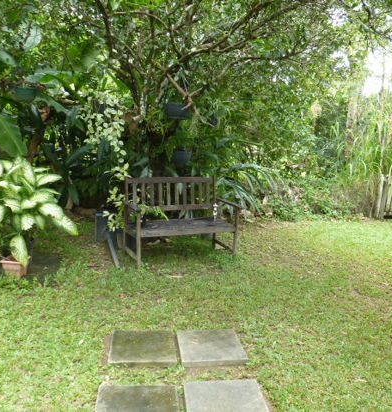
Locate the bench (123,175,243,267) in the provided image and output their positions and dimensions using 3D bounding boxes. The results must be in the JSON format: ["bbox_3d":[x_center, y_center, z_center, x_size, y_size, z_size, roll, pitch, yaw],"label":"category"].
[{"bbox_3d":[-0.192,0.145,4.740,1.270,0.940,0.653,-2,9,-24],"label":"bench"}]

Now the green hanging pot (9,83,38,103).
[{"bbox_3d":[-2.263,-1.485,5.000,0.360,0.230,0.360,3,9,0],"label":"green hanging pot"}]

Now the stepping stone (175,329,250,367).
[{"bbox_3d":[0.093,0.954,2.570,0.410,0.045,0.410,1,9,-8],"label":"stepping stone"}]

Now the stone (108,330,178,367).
[{"bbox_3d":[-0.349,0.944,2.526,0.410,0.045,0.410,1,9,-7],"label":"stone"}]

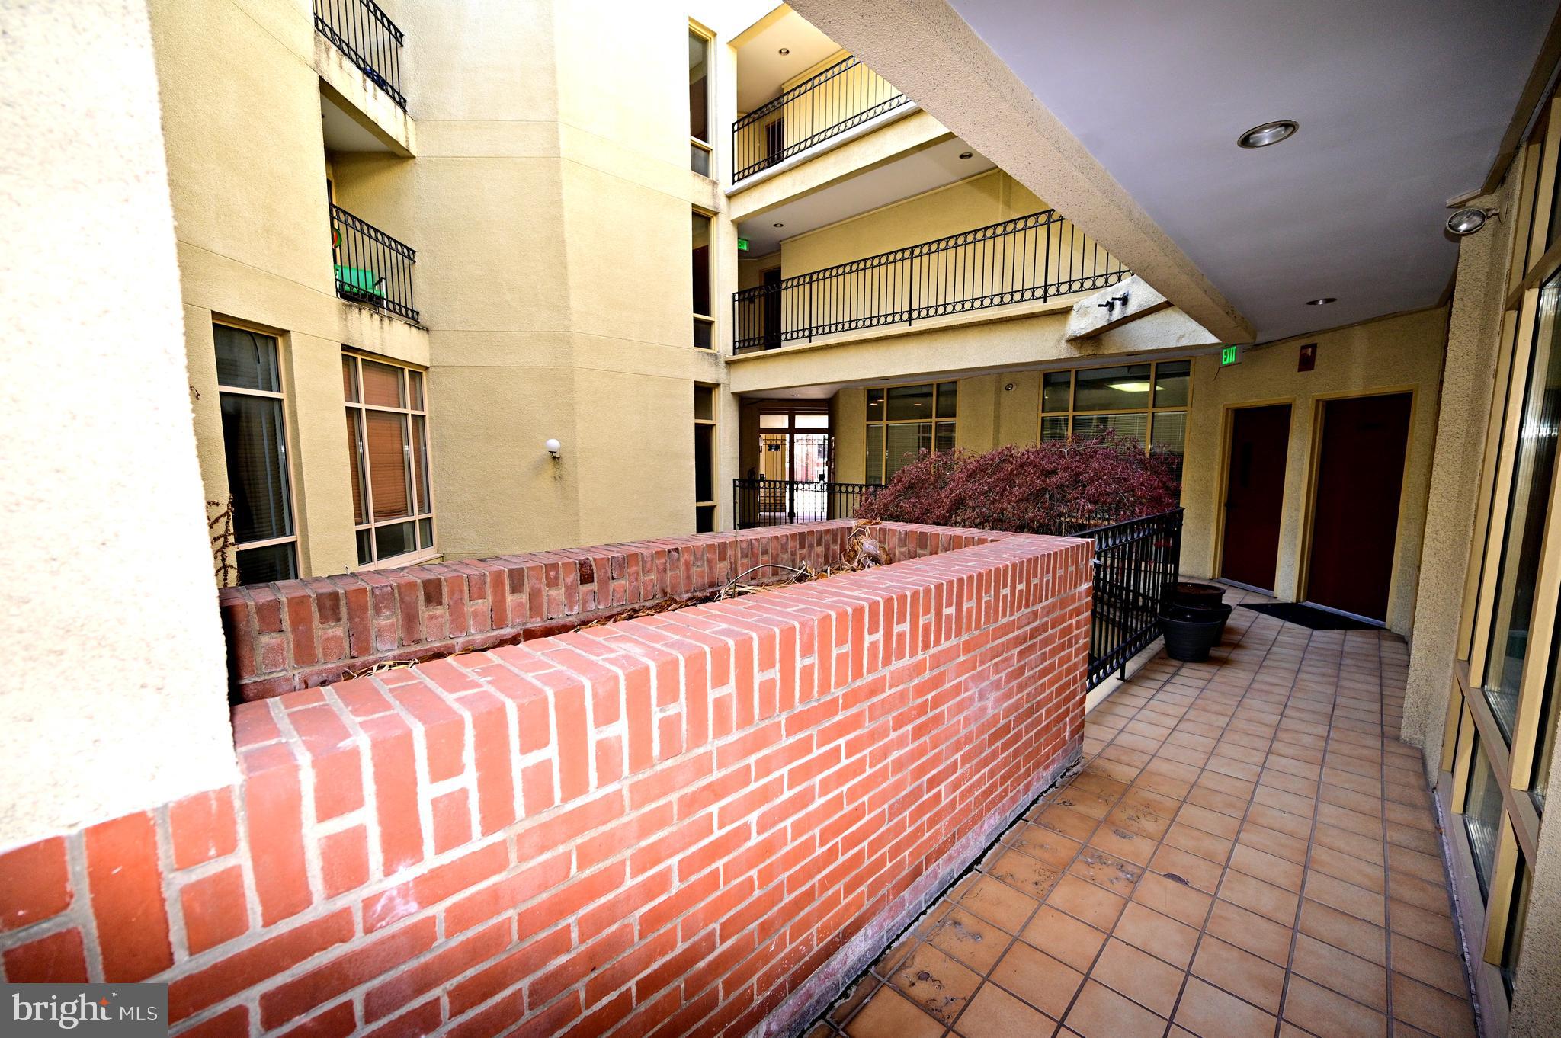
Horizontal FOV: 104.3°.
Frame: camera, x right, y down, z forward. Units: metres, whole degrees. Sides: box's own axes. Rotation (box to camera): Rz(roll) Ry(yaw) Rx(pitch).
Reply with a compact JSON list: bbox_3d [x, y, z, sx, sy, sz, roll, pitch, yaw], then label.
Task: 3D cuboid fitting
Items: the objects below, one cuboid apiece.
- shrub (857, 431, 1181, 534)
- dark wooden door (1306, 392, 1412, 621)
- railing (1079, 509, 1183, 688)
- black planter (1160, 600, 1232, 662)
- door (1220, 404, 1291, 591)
[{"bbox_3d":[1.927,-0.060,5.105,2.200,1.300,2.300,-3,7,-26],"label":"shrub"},{"bbox_3d":[5.474,-0.117,5.715,0.060,2.040,0.910,0,7,-2],"label":"dark wooden door"},{"bbox_3d":[2.332,0.553,4.059,0.060,1.080,2.700,6,9,44],"label":"railing"},{"bbox_3d":[3.117,0.883,4.612,0.400,0.310,0.410,6,9,44],"label":"black planter"},{"bbox_3d":[5.434,-0.250,6.871,0.060,2.040,0.910,0,7,-2],"label":"door"}]

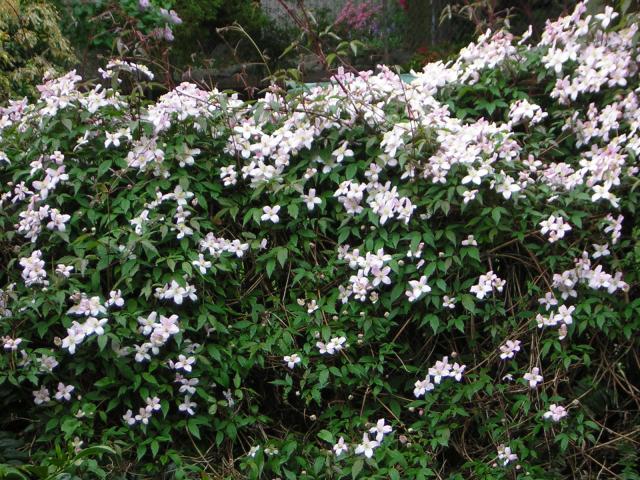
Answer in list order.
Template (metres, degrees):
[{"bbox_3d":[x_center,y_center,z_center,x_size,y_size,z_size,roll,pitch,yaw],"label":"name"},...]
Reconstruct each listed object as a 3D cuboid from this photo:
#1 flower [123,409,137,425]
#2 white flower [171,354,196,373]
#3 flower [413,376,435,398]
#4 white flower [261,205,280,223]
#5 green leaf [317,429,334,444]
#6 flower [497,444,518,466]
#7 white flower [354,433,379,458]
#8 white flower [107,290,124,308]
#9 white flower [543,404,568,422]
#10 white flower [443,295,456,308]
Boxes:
[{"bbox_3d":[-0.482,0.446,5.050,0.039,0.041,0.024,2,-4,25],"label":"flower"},{"bbox_3d":[-0.338,0.306,4.950,0.060,0.048,0.026,-1,-21,-3],"label":"white flower"},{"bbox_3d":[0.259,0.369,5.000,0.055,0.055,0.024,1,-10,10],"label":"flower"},{"bbox_3d":[-0.131,-0.070,5.300,0.052,0.047,0.022,0,-9,0],"label":"white flower"},{"bbox_3d":[0.015,0.531,5.400,0.048,0.042,0.022,1,-30,7],"label":"green leaf"},{"bbox_3d":[0.465,0.534,4.950,0.054,0.054,0.028,-3,-11,-16],"label":"flower"},{"bbox_3d":[0.122,0.540,5.250,0.062,0.067,0.028,0,-18,0],"label":"white flower"},{"bbox_3d":[-0.548,0.159,5.350,0.047,0.047,0.027,-1,-6,-6],"label":"white flower"},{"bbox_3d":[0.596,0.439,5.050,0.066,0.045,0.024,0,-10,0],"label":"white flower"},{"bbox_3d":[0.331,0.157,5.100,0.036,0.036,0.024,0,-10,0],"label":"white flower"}]

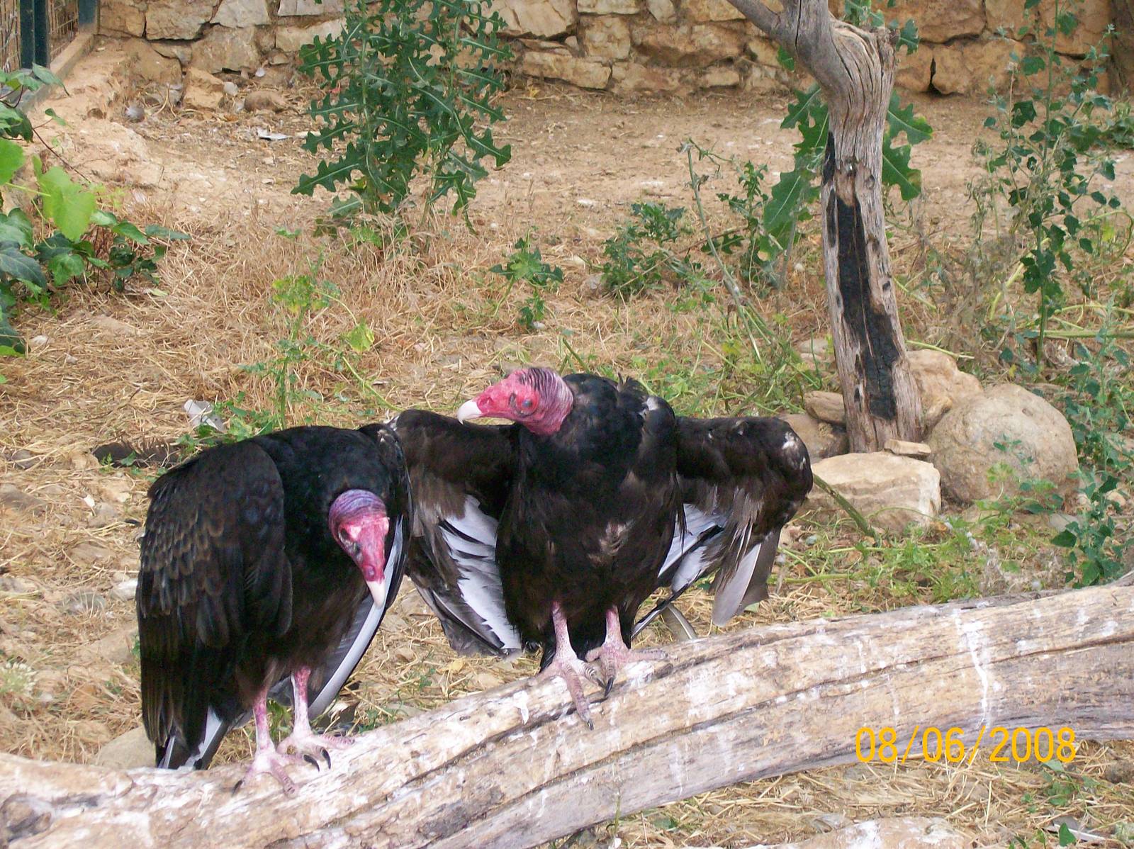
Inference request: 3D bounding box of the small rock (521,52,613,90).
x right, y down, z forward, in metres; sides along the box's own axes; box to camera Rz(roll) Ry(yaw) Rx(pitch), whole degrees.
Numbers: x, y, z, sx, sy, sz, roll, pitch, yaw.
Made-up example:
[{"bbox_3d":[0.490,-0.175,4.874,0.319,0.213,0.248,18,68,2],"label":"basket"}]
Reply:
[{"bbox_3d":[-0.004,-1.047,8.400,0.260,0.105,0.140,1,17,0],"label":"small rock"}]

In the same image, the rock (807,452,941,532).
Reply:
[{"bbox_3d":[0.495,0.110,4.620,0.210,0.085,0.155,5,17,12],"label":"rock"}]

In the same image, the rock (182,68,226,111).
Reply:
[{"bbox_3d":[-0.981,-0.940,7.807,0.120,0.130,0.120,1,17,0],"label":"rock"}]

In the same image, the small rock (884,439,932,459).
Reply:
[{"bbox_3d":[0.557,0.039,4.660,0.078,0.022,0.045,1,17,0],"label":"small rock"}]

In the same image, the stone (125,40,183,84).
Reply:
[{"bbox_3d":[-1.222,-1.068,8.400,0.170,0.135,0.130,1,17,0],"label":"stone"}]

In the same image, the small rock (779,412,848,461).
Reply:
[{"bbox_3d":[0.410,0.025,4.870,0.140,0.095,0.120,-2,18,-10],"label":"small rock"}]

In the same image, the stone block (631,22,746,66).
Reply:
[{"bbox_3d":[0.353,-1.113,8.237,0.330,0.130,0.200,1,17,0],"label":"stone block"}]

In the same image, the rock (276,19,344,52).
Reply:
[{"bbox_3d":[-0.763,-1.162,8.500,0.215,0.095,0.130,1,17,0],"label":"rock"}]

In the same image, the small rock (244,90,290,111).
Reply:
[{"bbox_3d":[-0.826,-0.906,7.827,0.130,0.075,0.120,1,17,0],"label":"small rock"}]

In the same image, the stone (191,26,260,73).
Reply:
[{"bbox_3d":[-0.967,-1.093,8.168,0.200,0.150,0.170,1,17,0],"label":"stone"}]

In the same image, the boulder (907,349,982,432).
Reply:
[{"bbox_3d":[0.661,-0.046,4.996,0.150,0.150,0.150,1,17,0],"label":"boulder"}]

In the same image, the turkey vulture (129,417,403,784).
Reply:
[{"bbox_3d":[-0.329,0.205,3.206,0.290,0.460,0.360,-10,21,-33],"label":"turkey vulture"}]

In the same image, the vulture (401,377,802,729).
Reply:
[{"bbox_3d":[0.043,0.108,3.477,0.510,0.440,0.360,0,17,-3],"label":"vulture"}]

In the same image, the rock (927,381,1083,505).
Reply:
[{"bbox_3d":[0.715,0.030,4.736,0.240,0.200,0.220,1,17,0],"label":"rock"}]

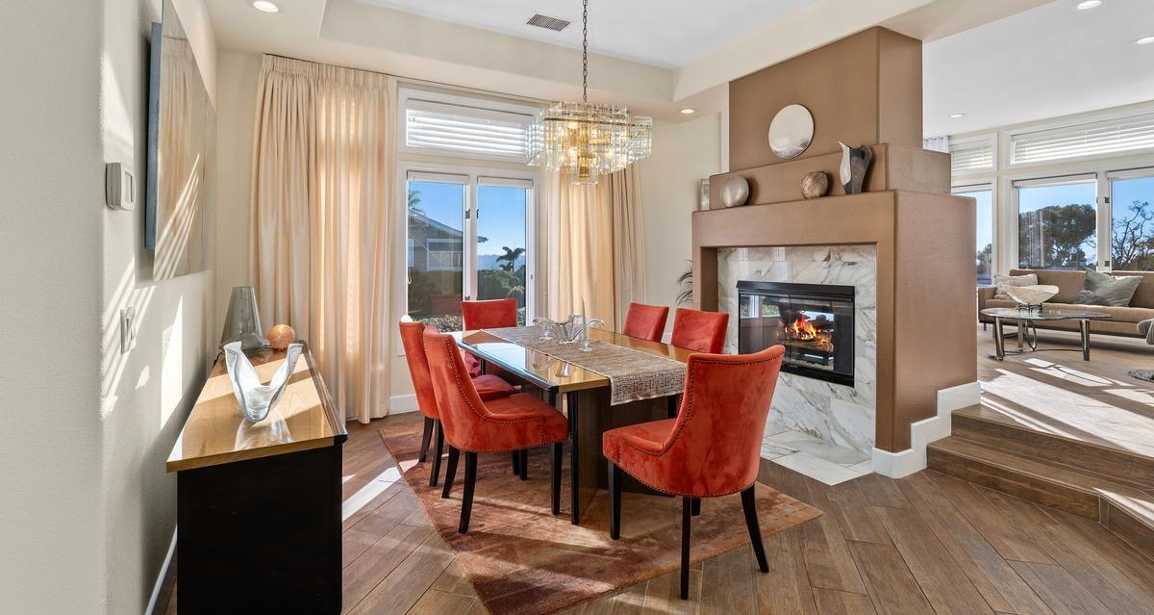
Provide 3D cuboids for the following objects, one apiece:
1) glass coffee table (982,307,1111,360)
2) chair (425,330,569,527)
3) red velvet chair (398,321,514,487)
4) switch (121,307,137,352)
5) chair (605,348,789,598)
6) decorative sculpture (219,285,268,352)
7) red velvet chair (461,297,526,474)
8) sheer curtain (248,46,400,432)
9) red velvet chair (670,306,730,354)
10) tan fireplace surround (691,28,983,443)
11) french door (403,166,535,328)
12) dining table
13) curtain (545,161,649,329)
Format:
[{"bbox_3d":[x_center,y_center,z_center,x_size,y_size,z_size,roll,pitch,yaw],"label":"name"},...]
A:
[{"bbox_3d":[4.893,0.287,5.382,0.920,0.445,1.080,-3,6,-30],"label":"glass coffee table"},{"bbox_3d":[-0.472,0.596,2.777,0.640,0.970,0.560,-3,6,-26],"label":"chair"},{"bbox_3d":[-0.761,0.543,3.288,0.640,0.970,0.560,-2,6,-24],"label":"red velvet chair"},{"bbox_3d":[-1.276,0.064,1.460,0.012,0.120,0.120,-3,6,-30],"label":"switch"},{"bbox_3d":[0.524,0.642,2.330,0.560,0.970,0.640,-3,6,-26],"label":"chair"},{"bbox_3d":[-2.368,0.068,3.658,0.290,0.440,0.250,-2,4,-30],"label":"decorative sculpture"},{"bbox_3d":[-0.667,0.446,4.218,0.560,0.970,0.640,-3,6,-30],"label":"red velvet chair"},{"bbox_3d":[-2.026,-0.495,4.163,1.060,2.880,0.160,-2,4,-30],"label":"sheer curtain"},{"bbox_3d":[0.686,0.539,3.521,0.630,0.980,0.500,-2,4,-30],"label":"red velvet chair"},{"bbox_3d":[1.985,-0.541,4.224,1.030,2.840,1.790,-2,4,-30],"label":"tan fireplace surround"},{"bbox_3d":[-0.981,-0.450,4.826,1.310,1.700,0.100,-2,4,-30],"label":"french door"},{"bbox_3d":[-0.090,0.643,3.645,1.180,0.750,2.000,-2,4,-30],"label":"dining table"},{"bbox_3d":[0.196,-0.612,5.317,1.200,2.750,0.140,-3,6,-30],"label":"curtain"}]

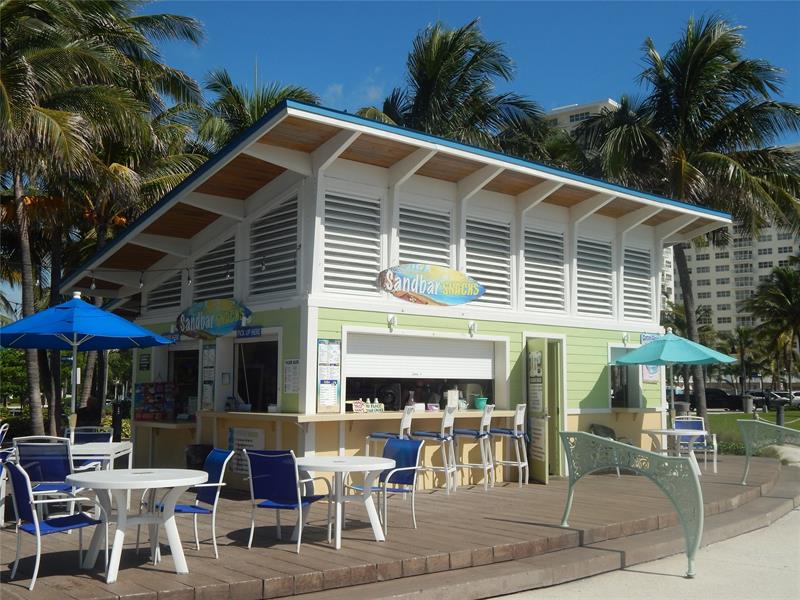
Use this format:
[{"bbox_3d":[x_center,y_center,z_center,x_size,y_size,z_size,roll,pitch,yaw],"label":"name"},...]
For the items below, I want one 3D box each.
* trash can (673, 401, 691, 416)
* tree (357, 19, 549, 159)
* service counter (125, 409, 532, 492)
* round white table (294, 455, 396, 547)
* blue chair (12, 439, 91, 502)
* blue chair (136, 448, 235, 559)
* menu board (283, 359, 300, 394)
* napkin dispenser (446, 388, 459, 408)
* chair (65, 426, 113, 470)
[{"bbox_3d":[12.089,4.810,37.716,0.750,1.000,0.750,0,-6,0],"label":"trash can"},{"bbox_3d":[1.675,-2.504,28.340,6.342,13.648,6.342,5,-7,-40],"label":"tree"},{"bbox_3d":[-1.238,2.232,13.533,4.170,1.070,4.500,5,-8,-41],"label":"service counter"},{"bbox_3d":[-0.576,1.871,8.164,1.060,0.730,1.060,0,-6,0],"label":"round white table"},{"bbox_3d":[-3.380,1.795,8.562,0.570,0.930,0.690,0,-6,2],"label":"blue chair"},{"bbox_3d":[-1.785,1.710,7.374,0.685,0.861,0.560,4,-6,-31],"label":"blue chair"},{"bbox_3d":[-1.386,0.983,11.275,0.017,0.427,0.302,5,-7,-40],"label":"menu board"},{"bbox_3d":[0.763,1.446,12.522,0.122,0.287,0.122,5,-7,-40],"label":"napkin dispenser"},{"bbox_3d":[-3.621,1.924,9.876,0.570,0.930,0.690,0,-6,-1],"label":"chair"}]

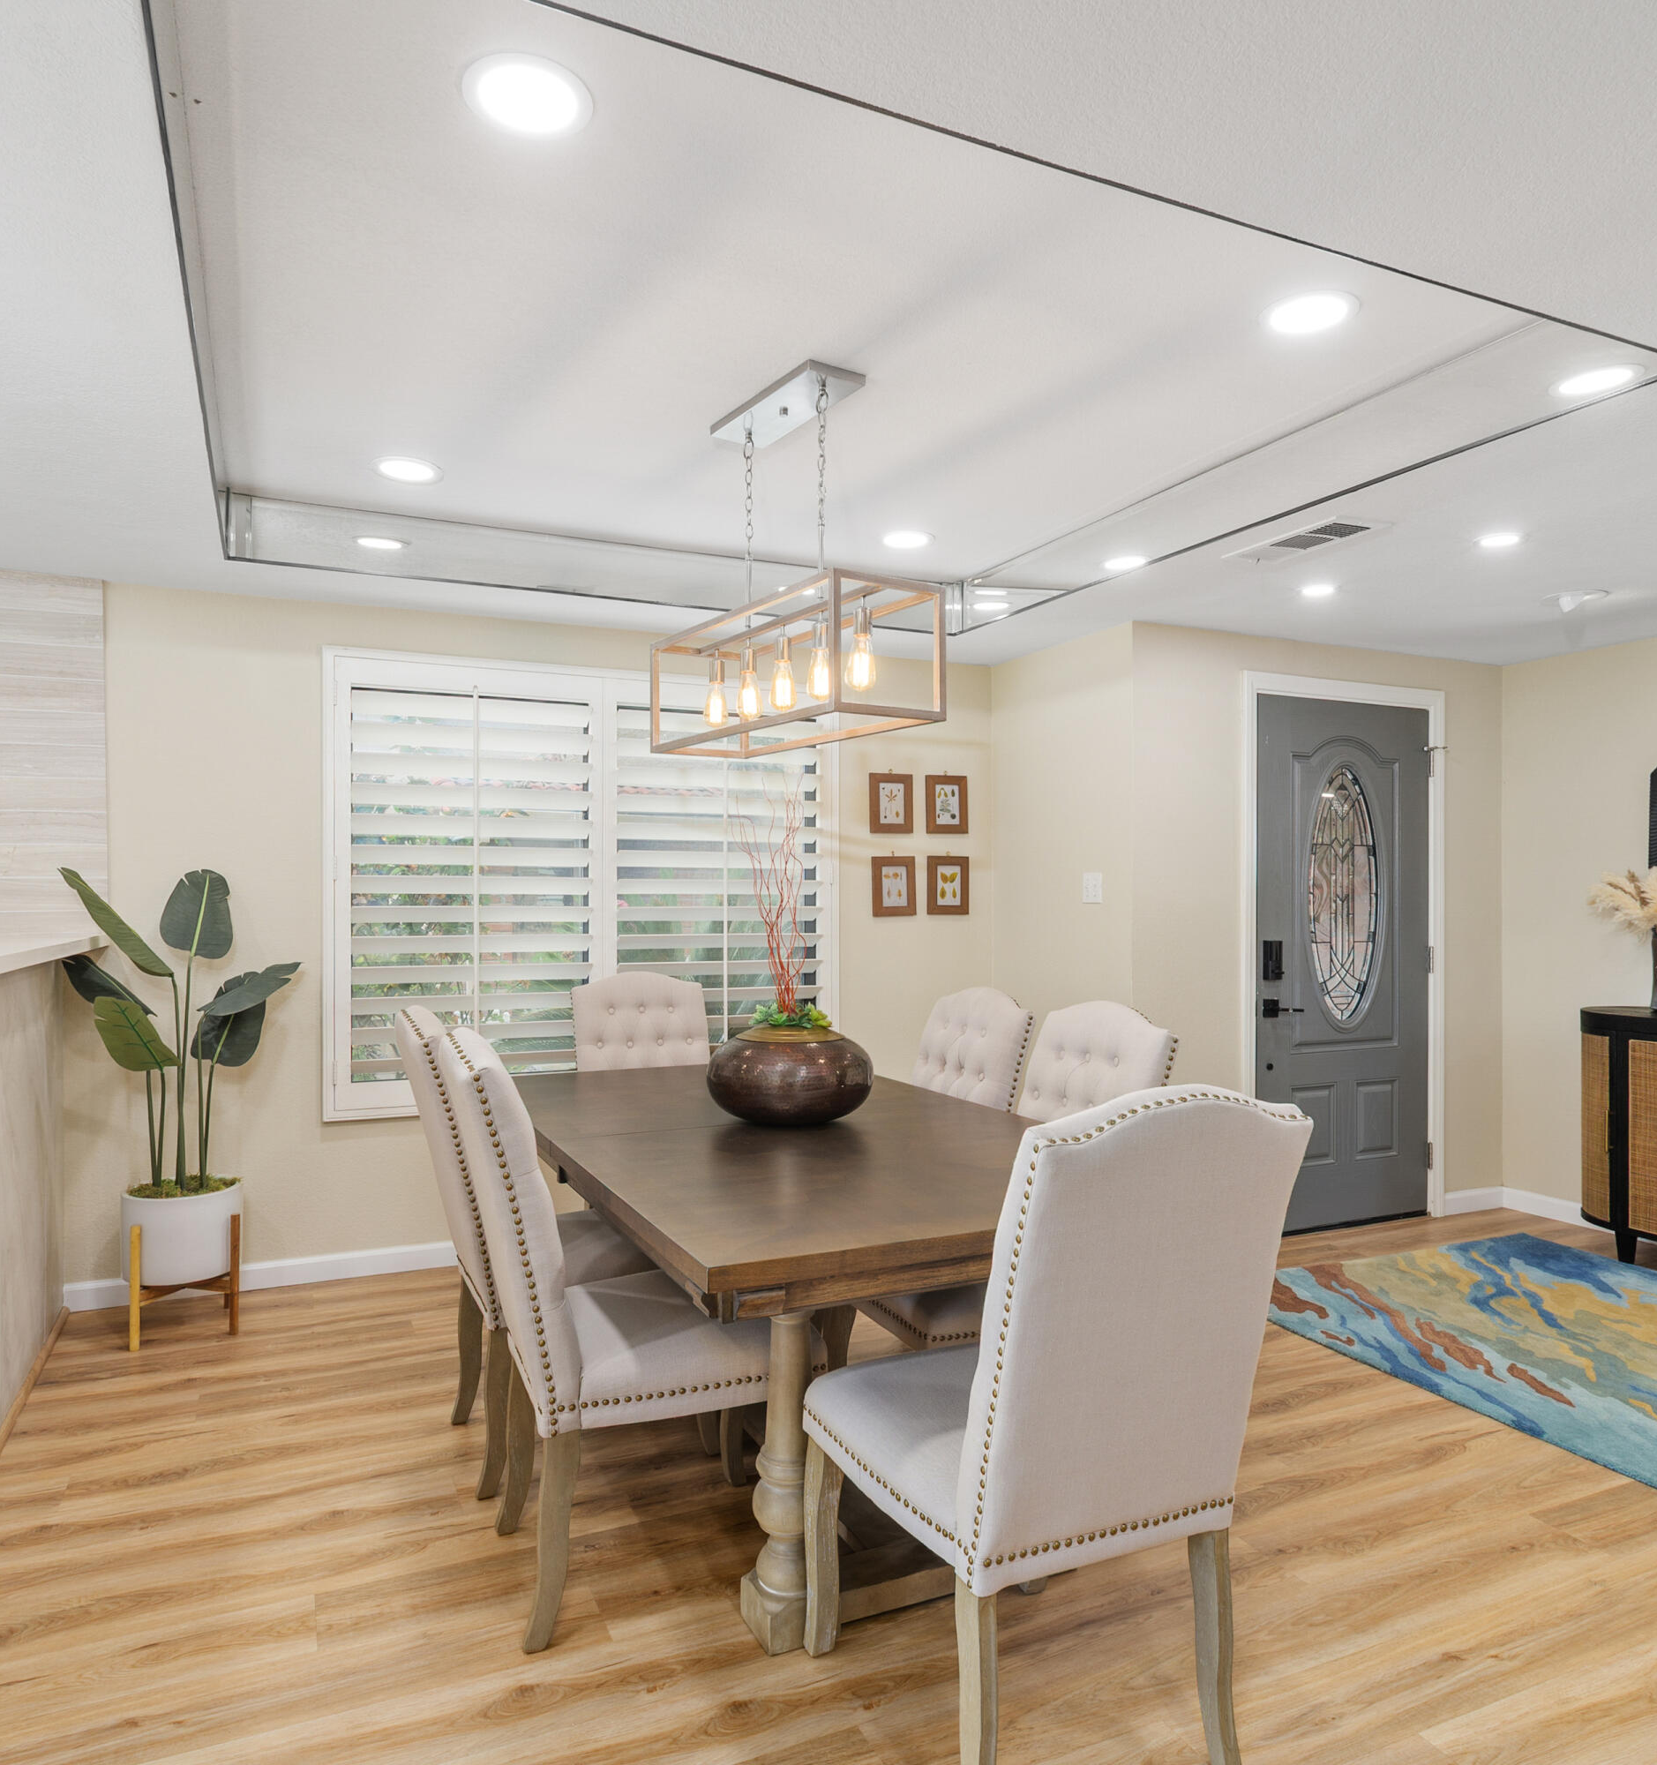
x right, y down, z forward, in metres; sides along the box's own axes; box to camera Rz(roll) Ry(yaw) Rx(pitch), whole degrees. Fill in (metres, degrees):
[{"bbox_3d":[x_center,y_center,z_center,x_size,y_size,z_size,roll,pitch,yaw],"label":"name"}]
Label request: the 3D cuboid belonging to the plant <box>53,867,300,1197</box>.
[{"bbox_3d":[-1.923,0.442,3.506,0.615,0.983,0.500,0,-1,-25],"label":"plant"}]

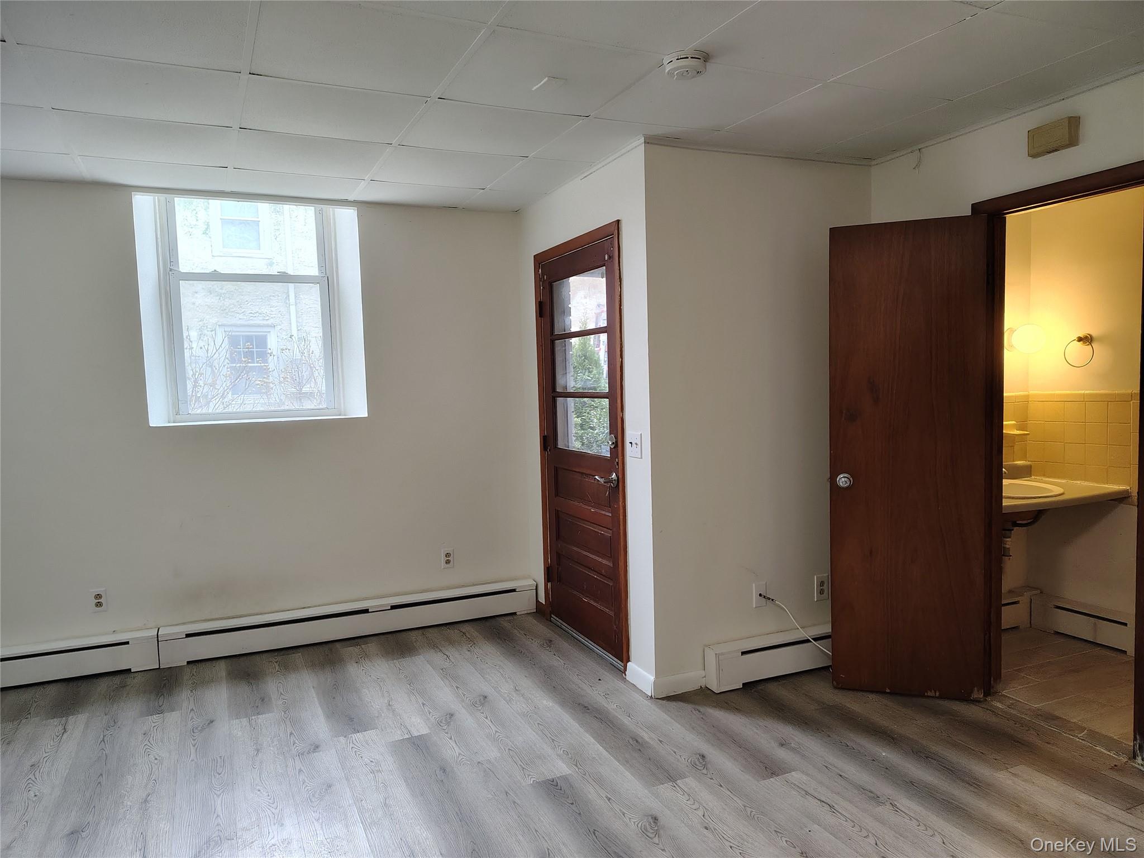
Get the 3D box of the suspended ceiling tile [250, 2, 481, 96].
[{"bbox_3d":[-0.635,-1.135,2.366,0.606,0.020,0.598,-3,4,-25],"label":"suspended ceiling tile"}]

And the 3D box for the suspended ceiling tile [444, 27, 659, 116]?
[{"bbox_3d":[-0.075,-1.167,2.623,0.603,0.018,0.600,-3,4,-25],"label":"suspended ceiling tile"}]

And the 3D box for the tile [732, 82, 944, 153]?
[{"bbox_3d":[1.029,-1.246,3.141,0.603,0.018,0.600,-3,4,-25],"label":"tile"}]

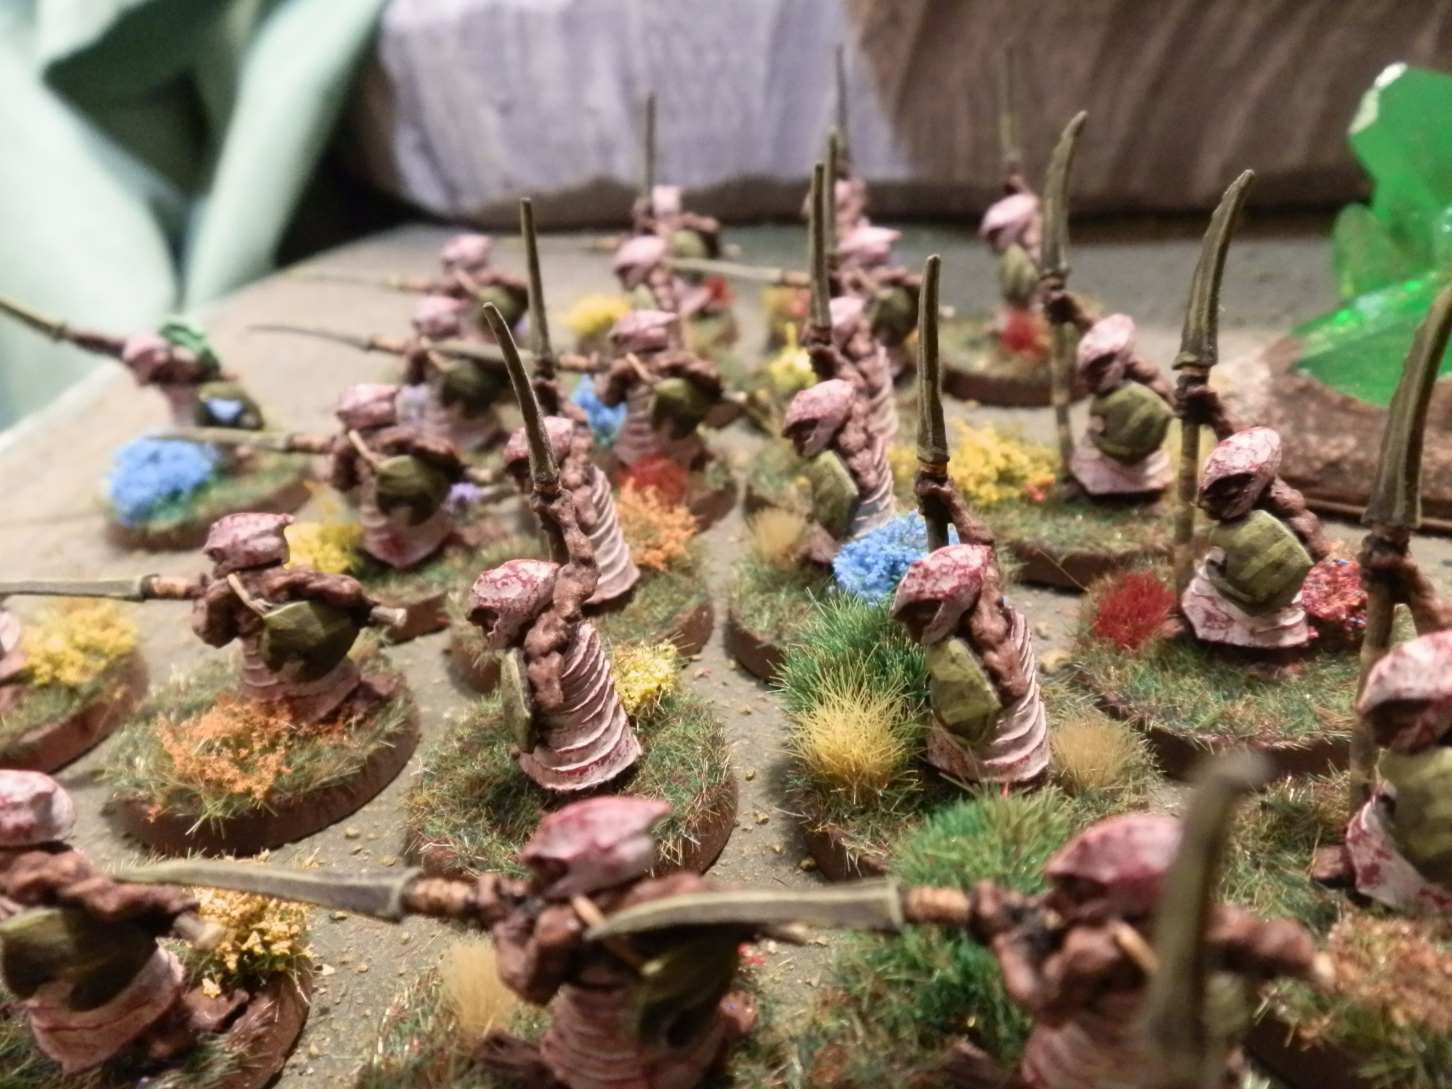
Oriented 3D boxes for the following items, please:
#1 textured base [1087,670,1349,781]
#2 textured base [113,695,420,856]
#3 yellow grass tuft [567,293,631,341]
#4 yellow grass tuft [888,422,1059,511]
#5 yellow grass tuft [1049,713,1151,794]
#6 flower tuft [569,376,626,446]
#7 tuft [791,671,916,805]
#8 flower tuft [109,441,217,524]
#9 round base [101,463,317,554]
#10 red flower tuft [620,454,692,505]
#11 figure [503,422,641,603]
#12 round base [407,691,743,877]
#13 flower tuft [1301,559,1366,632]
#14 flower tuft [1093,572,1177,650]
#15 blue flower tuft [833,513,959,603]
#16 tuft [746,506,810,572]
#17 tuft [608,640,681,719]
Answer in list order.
[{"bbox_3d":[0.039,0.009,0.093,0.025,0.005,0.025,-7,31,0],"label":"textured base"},{"bbox_3d":[-0.039,0.016,0.100,0.025,0.005,0.025,-19,32,-23],"label":"textured base"},{"bbox_3d":[-0.017,-0.031,0.160,0.009,0.005,0.009,-7,31,0],"label":"yellow grass tuft"},{"bbox_3d":[0.027,-0.009,0.126,0.017,0.007,0.011,2,30,12],"label":"yellow grass tuft"},{"bbox_3d":[0.025,0.014,0.079,0.007,0.005,0.007,-7,31,0],"label":"yellow grass tuft"},{"bbox_3d":[-0.014,-0.015,0.133,0.009,0.006,0.009,-7,31,0],"label":"flower tuft"},{"bbox_3d":[0.009,0.014,0.086,0.009,0.007,0.009,-2,30,6],"label":"tuft"},{"bbox_3d":[-0.061,-0.007,0.127,0.012,0.007,0.011,-7,31,0],"label":"flower tuft"},{"bbox_3d":[-0.064,-0.007,0.145,0.025,0.005,0.025,-18,32,-22],"label":"round base"},{"bbox_3d":[-0.008,-0.008,0.130,0.008,0.005,0.008,-7,30,-3],"label":"red flower tuft"},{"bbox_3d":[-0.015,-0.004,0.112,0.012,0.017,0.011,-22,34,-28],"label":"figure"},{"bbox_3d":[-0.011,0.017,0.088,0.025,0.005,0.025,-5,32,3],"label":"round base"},{"bbox_3d":[0.047,0.004,0.091,0.006,0.005,0.006,-7,31,0],"label":"flower tuft"},{"bbox_3d":[0.032,0.005,0.092,0.007,0.005,0.006,-7,31,0],"label":"flower tuft"},{"bbox_3d":[0.016,0.000,0.112,0.012,0.006,0.011,0,30,8],"label":"blue flower tuft"},{"bbox_3d":[0.005,-0.001,0.115,0.006,0.006,0.006,-4,30,3],"label":"tuft"},{"bbox_3d":[-0.007,0.010,0.091,0.006,0.005,0.006,-7,31,0],"label":"tuft"}]

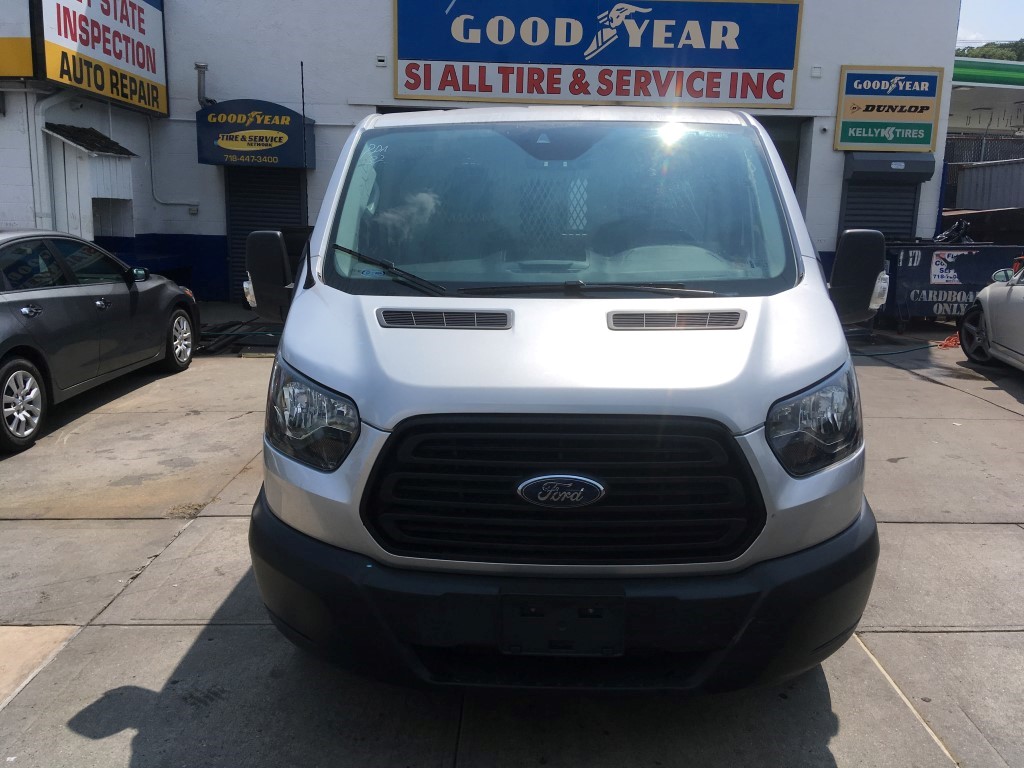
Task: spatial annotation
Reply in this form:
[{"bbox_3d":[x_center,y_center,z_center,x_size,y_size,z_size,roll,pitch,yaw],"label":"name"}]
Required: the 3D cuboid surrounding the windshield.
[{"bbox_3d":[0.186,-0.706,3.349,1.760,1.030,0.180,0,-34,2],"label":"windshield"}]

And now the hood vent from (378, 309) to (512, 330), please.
[{"bbox_3d":[-0.233,-0.217,2.871,0.460,0.040,0.130,0,30,2],"label":"hood vent"}]

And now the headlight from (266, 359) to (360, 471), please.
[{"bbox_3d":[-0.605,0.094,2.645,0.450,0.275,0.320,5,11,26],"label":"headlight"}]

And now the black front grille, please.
[{"bbox_3d":[0.137,0.277,2.314,1.120,0.400,0.160,0,2,2],"label":"black front grille"}]

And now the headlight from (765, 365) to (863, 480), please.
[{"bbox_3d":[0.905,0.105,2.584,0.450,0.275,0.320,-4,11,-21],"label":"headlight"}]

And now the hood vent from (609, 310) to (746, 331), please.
[{"bbox_3d":[0.557,-0.211,2.839,0.460,0.040,0.130,0,30,2],"label":"hood vent"}]

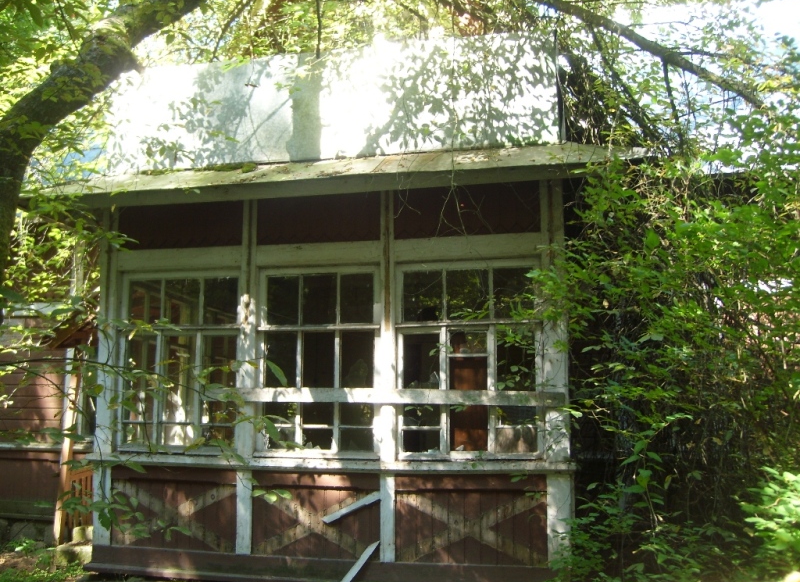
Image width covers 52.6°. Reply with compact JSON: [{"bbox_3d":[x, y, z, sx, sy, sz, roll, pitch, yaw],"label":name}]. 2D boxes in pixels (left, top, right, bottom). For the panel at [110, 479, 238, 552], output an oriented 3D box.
[{"bbox_3d":[-1.842,1.815,6.564,1.084,0.540,0.050,-1,-6,12],"label":"panel"}]

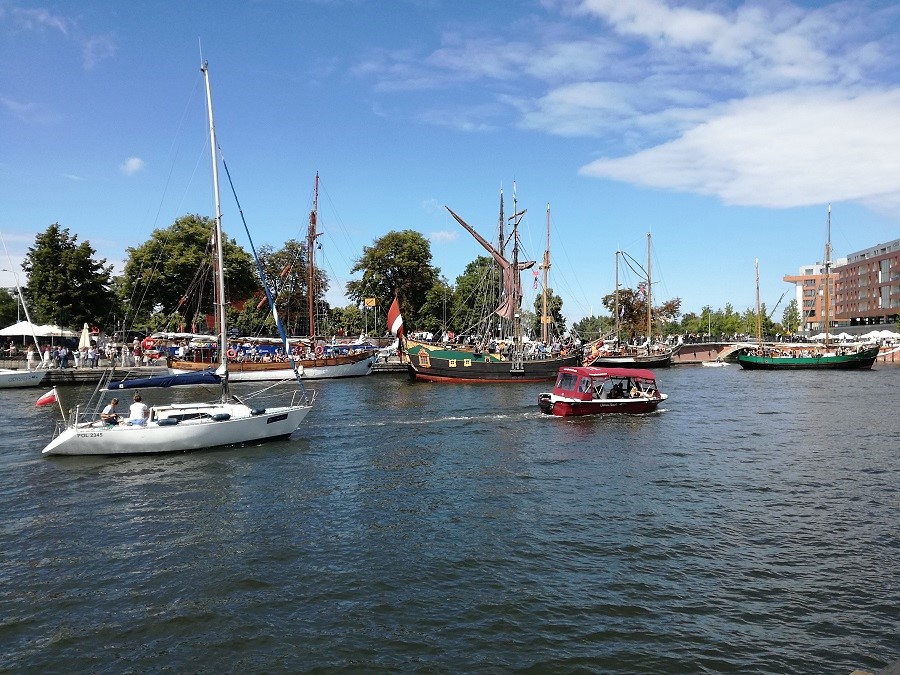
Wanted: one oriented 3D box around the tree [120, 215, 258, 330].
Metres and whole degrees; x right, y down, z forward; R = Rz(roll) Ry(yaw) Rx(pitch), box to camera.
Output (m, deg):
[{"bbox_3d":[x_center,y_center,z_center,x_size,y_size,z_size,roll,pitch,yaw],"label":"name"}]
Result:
[{"bbox_3d":[-29.316,-6.051,79.000,15.500,15.582,14.500,0,0,0],"label":"tree"}]

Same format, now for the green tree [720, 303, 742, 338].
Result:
[{"bbox_3d":[54.135,-2.861,135.000,4.620,7.740,4.620,0,0,0],"label":"green tree"}]

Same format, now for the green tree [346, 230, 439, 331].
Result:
[{"bbox_3d":[-7.536,-6.729,92.000,11.790,14.590,11.790,0,0,0],"label":"green tree"}]

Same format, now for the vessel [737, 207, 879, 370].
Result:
[{"bbox_3d":[39.000,-5.324,76.500,15.300,17.600,4.200,0,0,-6],"label":"vessel"}]

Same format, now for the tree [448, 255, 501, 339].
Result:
[{"bbox_3d":[3.669,-5.054,101.000,8.000,13.776,8.000,0,0,0],"label":"tree"}]

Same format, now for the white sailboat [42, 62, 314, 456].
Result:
[{"bbox_3d":[-7.500,-2.494,20.400,7.500,11.300,2.500,0,0,-29],"label":"white sailboat"}]

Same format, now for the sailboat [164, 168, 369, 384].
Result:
[{"bbox_3d":[-15.200,-5.411,62.300,19.000,18.559,4.900,0,0,-38],"label":"sailboat"}]

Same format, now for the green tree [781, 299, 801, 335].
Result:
[{"bbox_3d":[76.637,-3.449,158.000,4.501,10.657,4.501,0,0,0],"label":"green tree"}]

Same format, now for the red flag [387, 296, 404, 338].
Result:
[{"bbox_3d":[-4.300,-1.580,55.500,1.400,3.200,0.400,0,0,-3],"label":"red flag"}]

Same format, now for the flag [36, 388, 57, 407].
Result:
[{"bbox_3d":[-10.630,1.580,18.500,0.480,0.450,0.120,0,0,-30],"label":"flag"}]

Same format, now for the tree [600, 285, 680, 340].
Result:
[{"bbox_3d":[31.750,-3.298,117.000,13.000,10.403,11.500,0,0,0],"label":"tree"}]

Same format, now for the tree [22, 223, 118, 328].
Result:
[{"bbox_3d":[-38.923,-5.072,72.000,9.440,13.450,9.440,0,0,0],"label":"tree"}]

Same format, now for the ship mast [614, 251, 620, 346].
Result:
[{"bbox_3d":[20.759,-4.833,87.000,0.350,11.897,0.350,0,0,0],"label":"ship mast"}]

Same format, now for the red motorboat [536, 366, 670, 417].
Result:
[{"bbox_3d":[6.720,2.187,30.200,6.300,2.050,2.200,0,0,-20],"label":"red motorboat"}]

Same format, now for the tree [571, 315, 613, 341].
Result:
[{"bbox_3d":[33.494,-1.648,165.000,9.402,7.515,9.402,0,0,0],"label":"tree"}]

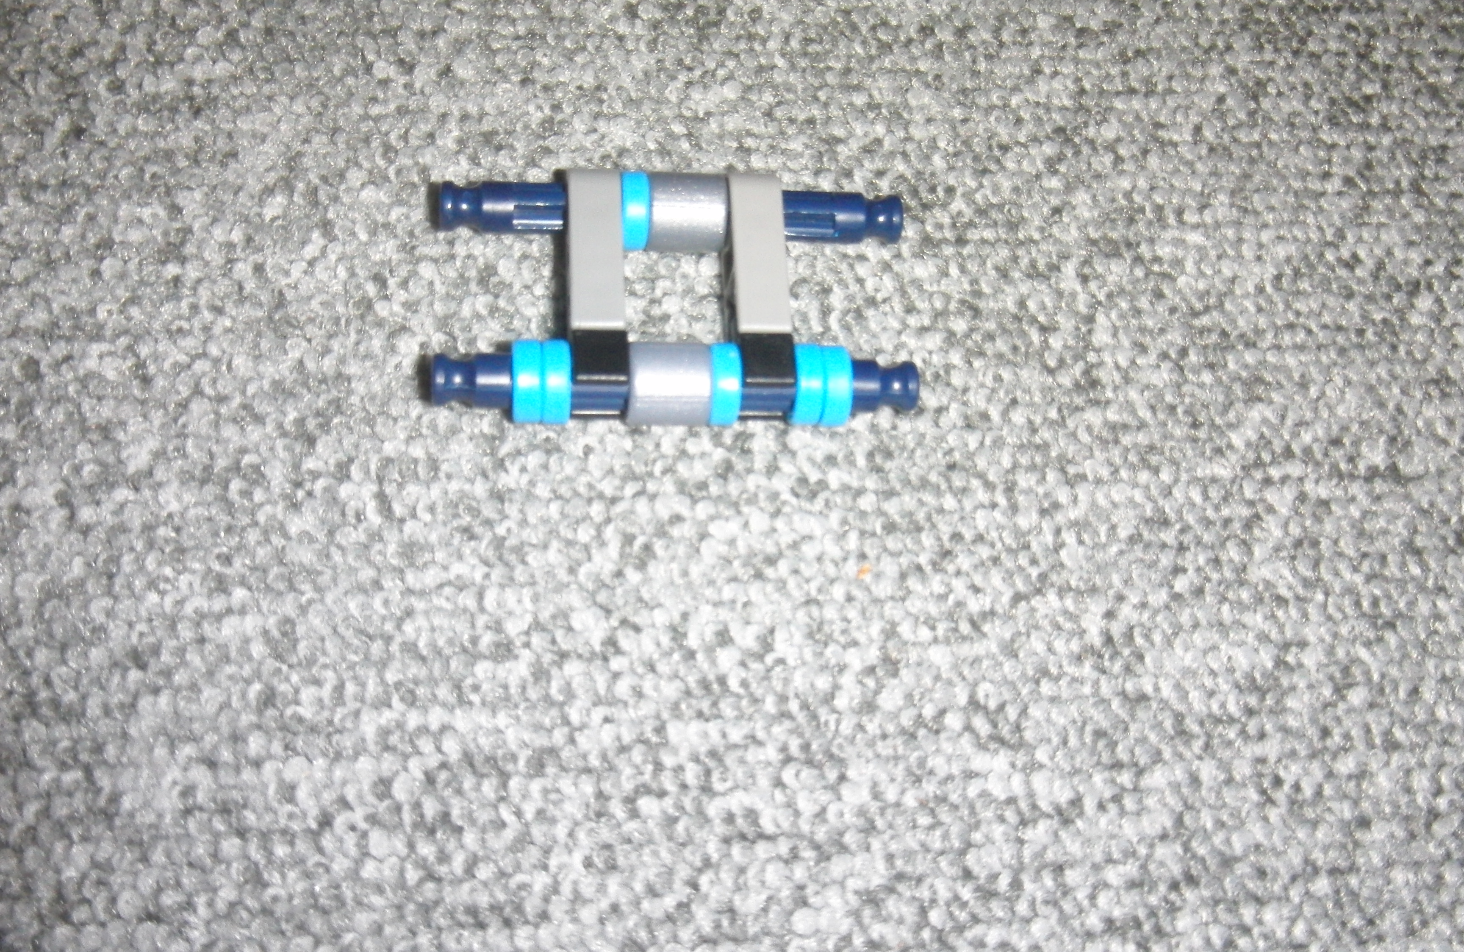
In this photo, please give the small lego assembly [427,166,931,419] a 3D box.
[{"bbox_3d":[-0.006,-0.021,0.185,0.054,0.010,0.032,0,66,-8],"label":"small lego assembly"}]

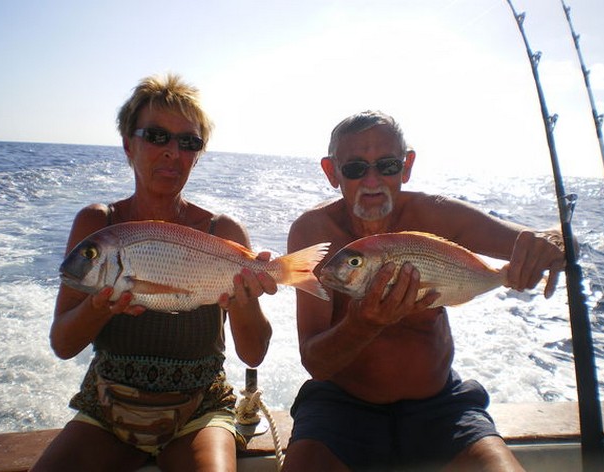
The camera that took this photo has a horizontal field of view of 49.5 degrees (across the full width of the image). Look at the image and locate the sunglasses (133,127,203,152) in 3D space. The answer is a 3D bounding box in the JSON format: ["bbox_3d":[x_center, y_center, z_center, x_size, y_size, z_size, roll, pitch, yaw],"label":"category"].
[{"bbox_3d":[-0.290,-0.198,1.402,0.140,0.043,0.140,10,-3,-25],"label":"sunglasses"}]

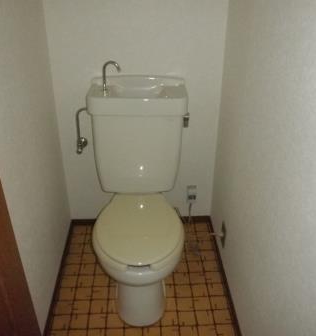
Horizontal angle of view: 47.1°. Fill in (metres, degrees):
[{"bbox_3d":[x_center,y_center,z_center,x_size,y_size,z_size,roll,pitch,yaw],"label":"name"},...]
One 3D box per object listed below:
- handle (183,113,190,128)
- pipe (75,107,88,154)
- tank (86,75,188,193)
[{"bbox_3d":[0.130,-0.222,1.693,0.040,0.065,0.062,-1,28,-3],"label":"handle"},{"bbox_3d":[-0.367,-0.191,1.801,0.081,0.262,0.085,-1,28,-3],"label":"pipe"},{"bbox_3d":[-0.094,-0.153,1.764,0.445,0.535,0.204,-1,28,-3],"label":"tank"}]

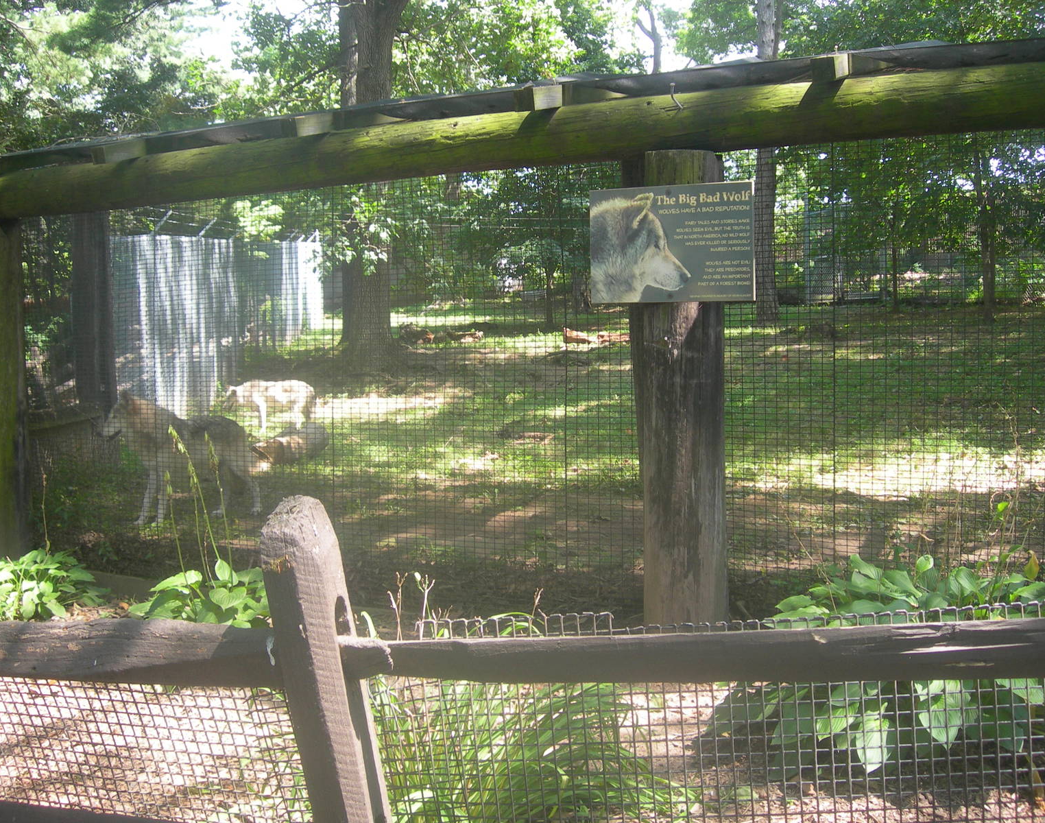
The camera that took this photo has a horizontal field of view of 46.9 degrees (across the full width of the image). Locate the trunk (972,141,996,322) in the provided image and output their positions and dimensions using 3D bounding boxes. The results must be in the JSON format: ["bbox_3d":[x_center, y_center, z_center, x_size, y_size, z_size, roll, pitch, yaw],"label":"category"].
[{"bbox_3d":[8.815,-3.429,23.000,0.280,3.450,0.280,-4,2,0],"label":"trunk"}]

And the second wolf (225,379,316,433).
[{"bbox_3d":[-3.494,-0.071,16.700,1.220,0.740,0.330,-1,2,-14],"label":"second wolf"}]

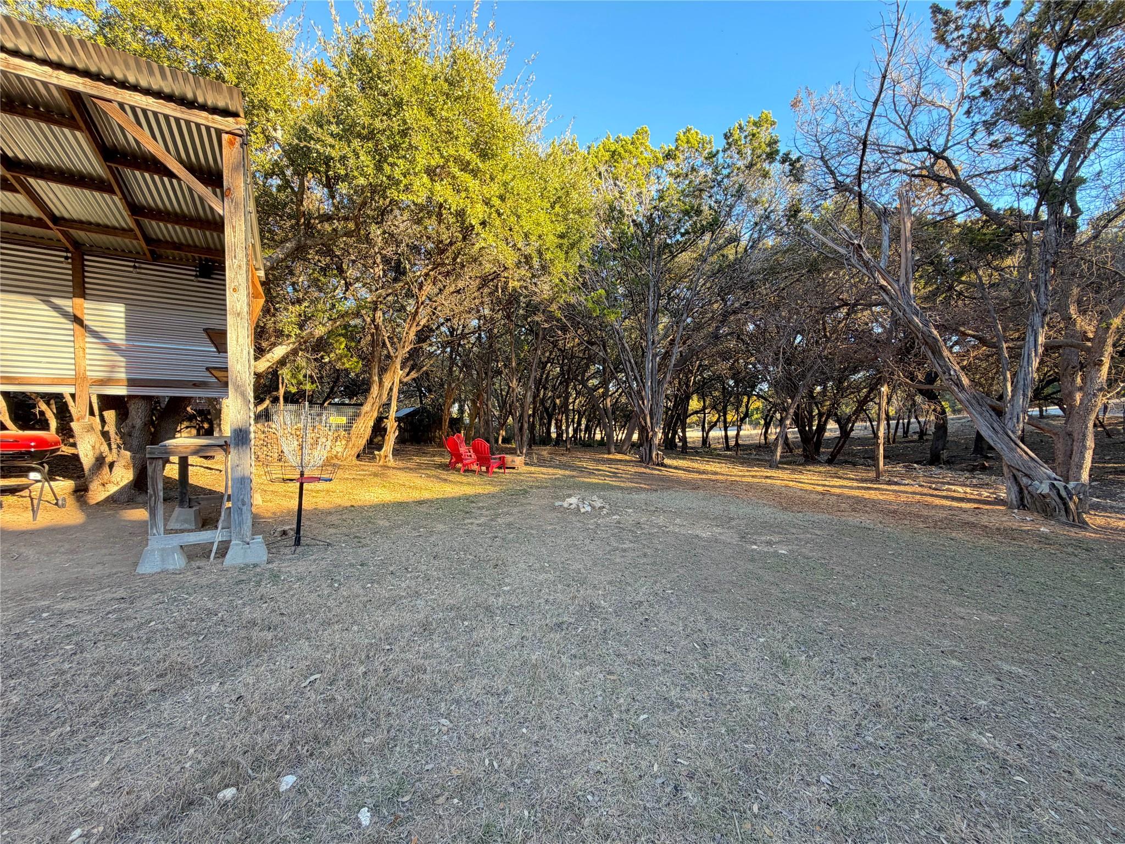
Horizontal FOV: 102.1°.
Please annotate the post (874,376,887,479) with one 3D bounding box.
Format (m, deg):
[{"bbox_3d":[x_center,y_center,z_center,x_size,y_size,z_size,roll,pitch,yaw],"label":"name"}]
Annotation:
[{"bbox_3d":[6.580,0.110,9.370,0.115,2.080,0.115,1,2,-10],"label":"post"}]

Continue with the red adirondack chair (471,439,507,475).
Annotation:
[{"bbox_3d":[-1.800,0.840,11.200,0.740,0.930,0.800,2,3,42],"label":"red adirondack chair"}]

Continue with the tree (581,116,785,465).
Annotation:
[{"bbox_3d":[3.450,-3.550,13.200,5.800,9.700,5.200,0,2,0],"label":"tree"}]

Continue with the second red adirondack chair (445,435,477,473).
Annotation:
[{"bbox_3d":[-2.630,0.830,12.000,0.800,0.930,0.740,-1,2,-36],"label":"second red adirondack chair"}]

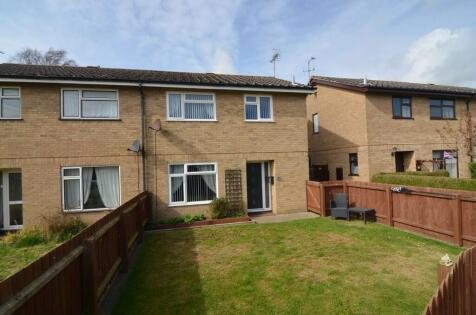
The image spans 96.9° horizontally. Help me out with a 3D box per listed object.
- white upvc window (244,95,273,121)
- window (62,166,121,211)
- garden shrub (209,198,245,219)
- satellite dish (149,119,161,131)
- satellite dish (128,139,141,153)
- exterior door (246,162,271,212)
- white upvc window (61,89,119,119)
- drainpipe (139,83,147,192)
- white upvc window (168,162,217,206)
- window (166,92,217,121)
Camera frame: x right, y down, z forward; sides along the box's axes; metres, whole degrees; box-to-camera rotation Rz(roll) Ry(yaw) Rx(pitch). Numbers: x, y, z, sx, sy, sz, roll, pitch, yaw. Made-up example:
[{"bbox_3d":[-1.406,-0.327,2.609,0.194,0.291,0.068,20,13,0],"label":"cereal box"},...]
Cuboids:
[{"bbox_3d":[0.851,-1.944,8.455,1.122,1.038,0.100,-2,0,-12],"label":"white upvc window"},{"bbox_3d":[-4.974,1.069,7.223,1.739,1.480,0.100,-2,0,-12],"label":"window"},{"bbox_3d":[-0.420,1.862,7.708,1.200,0.700,0.680,-2,0,-12],"label":"garden shrub"},{"bbox_3d":[-2.881,-1.135,7.329,0.450,0.460,0.360,-2,0,43],"label":"satellite dish"},{"bbox_3d":[-3.515,-0.392,7.191,0.450,0.460,0.360,-2,0,43],"label":"satellite dish"},{"bbox_3d":[0.871,1.222,8.798,1.022,2.050,0.100,-2,0,-12],"label":"exterior door"},{"bbox_3d":[-5.043,-1.812,7.235,1.723,1.020,0.100,-2,0,-12],"label":"white upvc window"},{"bbox_3d":[-3.340,-0.208,7.460,0.100,4.795,0.130,-2,0,-12],"label":"drainpipe"},{"bbox_3d":[-1.653,1.004,7.910,1.773,1.549,0.100,-2,0,-12],"label":"white upvc window"},{"bbox_3d":[-1.718,-1.881,7.923,1.764,1.038,0.100,-2,0,-12],"label":"window"}]

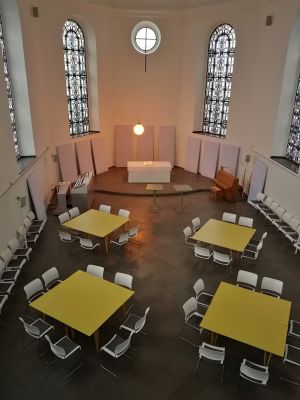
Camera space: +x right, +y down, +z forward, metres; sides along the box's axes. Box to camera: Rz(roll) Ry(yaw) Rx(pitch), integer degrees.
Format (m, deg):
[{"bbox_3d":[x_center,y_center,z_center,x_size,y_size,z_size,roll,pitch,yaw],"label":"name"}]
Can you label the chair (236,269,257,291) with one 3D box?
[{"bbox_3d":[2.324,2.252,7.674,0.495,0.785,0.535,11,24,25],"label":"chair"}]

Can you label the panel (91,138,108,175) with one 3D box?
[{"bbox_3d":[-2.880,-2.515,17.867,0.050,1.967,1.043,6,20,31],"label":"panel"}]

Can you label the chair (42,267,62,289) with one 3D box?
[{"bbox_3d":[-2.359,2.237,7.908,0.530,0.830,0.500,11,23,25],"label":"chair"}]

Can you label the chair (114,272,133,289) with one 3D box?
[{"bbox_3d":[-0.755,2.373,8.033,0.510,0.800,0.510,9,22,21],"label":"chair"}]

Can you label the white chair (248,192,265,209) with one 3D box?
[{"bbox_3d":[4.850,0.171,14.233,0.510,0.800,0.510,-5,21,-15],"label":"white chair"}]

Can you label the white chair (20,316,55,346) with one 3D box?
[{"bbox_3d":[-2.402,2.828,6.723,0.510,0.800,0.510,12,23,27],"label":"white chair"}]

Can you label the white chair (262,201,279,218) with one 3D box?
[{"bbox_3d":[4.722,0.527,12.324,0.510,0.830,0.500,-2,21,-7],"label":"white chair"}]

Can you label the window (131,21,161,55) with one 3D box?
[{"bbox_3d":[-0.200,-9.151,17.578,1.683,1.693,0.306,-1,21,-5],"label":"window"}]

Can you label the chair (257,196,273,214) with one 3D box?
[{"bbox_3d":[4.820,0.356,13.193,0.530,0.830,0.500,-2,21,-7],"label":"chair"}]

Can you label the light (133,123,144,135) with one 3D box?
[{"bbox_3d":[-0.559,-3.472,15.301,0.510,0.550,0.510,1,21,0],"label":"light"}]

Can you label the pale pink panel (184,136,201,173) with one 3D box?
[{"bbox_3d":[2.651,-2.757,19.130,0.082,2.071,1.122,-12,24,-36],"label":"pale pink panel"}]

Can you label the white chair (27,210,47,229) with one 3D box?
[{"bbox_3d":[-4.258,0.874,11.845,0.510,0.800,0.510,0,21,-3],"label":"white chair"}]

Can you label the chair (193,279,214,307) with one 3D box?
[{"bbox_3d":[1.371,2.466,7.597,0.520,0.816,0.490,14,24,30],"label":"chair"}]

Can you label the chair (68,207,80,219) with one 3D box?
[{"bbox_3d":[-2.705,0.749,11.811,0.530,0.830,0.500,13,24,28],"label":"chair"}]

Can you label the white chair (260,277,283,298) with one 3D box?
[{"bbox_3d":[2.957,2.459,7.704,0.490,0.816,0.520,11,23,23],"label":"white chair"}]

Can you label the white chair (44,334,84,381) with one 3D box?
[{"bbox_3d":[-1.632,2.851,5.957,0.500,0.830,0.510,16,25,33],"label":"white chair"}]

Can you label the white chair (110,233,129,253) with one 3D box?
[{"bbox_3d":[-0.931,1.357,9.883,0.510,0.830,0.500,14,24,30],"label":"white chair"}]

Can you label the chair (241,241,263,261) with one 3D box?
[{"bbox_3d":[3.106,1.712,9.544,0.530,0.830,0.500,11,23,24],"label":"chair"}]

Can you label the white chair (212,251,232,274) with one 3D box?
[{"bbox_3d":[2.081,1.775,8.943,0.500,0.830,0.510,12,24,27],"label":"white chair"}]

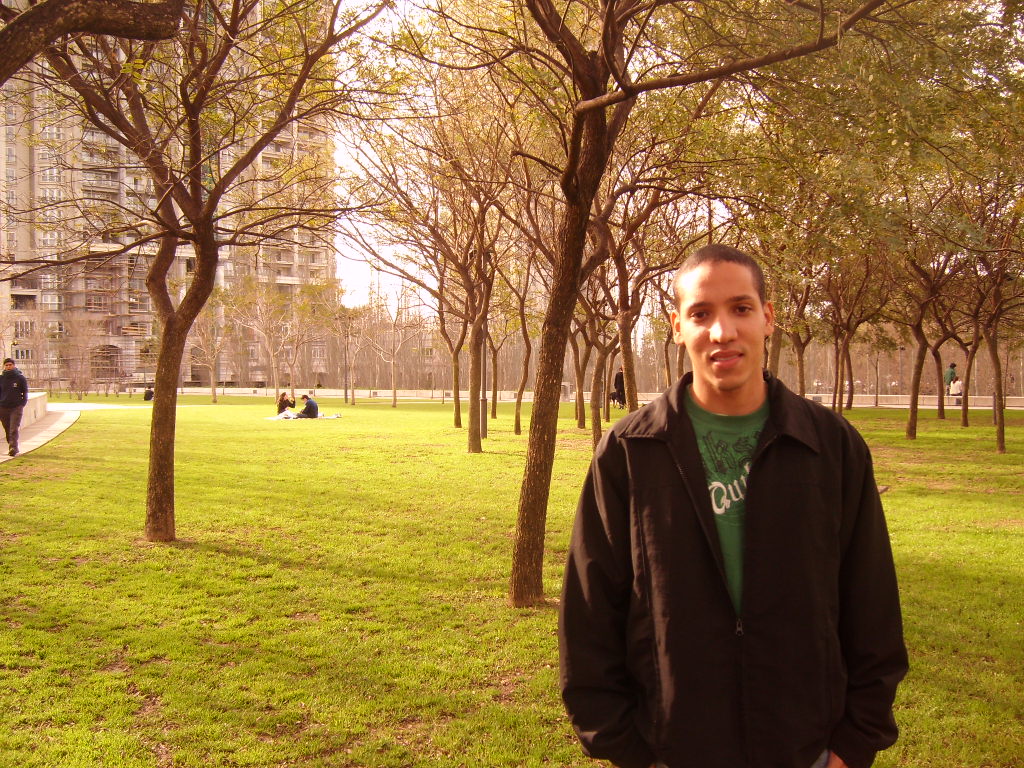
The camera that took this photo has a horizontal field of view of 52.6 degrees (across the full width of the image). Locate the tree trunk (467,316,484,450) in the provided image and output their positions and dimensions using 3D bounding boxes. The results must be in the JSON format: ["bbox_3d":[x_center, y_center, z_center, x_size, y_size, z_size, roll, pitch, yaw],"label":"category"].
[{"bbox_3d":[-0.696,0.048,19.900,0.320,2.537,0.280,0,1,0],"label":"tree trunk"}]

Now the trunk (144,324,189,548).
[{"bbox_3d":[-3.096,0.394,9.266,0.385,1.998,0.300,0,1,-18],"label":"trunk"}]

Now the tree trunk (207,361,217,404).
[{"bbox_3d":[-14.308,-0.099,49.419,0.430,2.053,0.320,0,1,-16],"label":"tree trunk"}]

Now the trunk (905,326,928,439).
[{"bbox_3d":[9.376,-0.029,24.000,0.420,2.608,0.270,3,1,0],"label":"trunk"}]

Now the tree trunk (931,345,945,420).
[{"bbox_3d":[13.661,-0.045,33.152,0.432,2.322,0.320,0,1,22],"label":"tree trunk"}]

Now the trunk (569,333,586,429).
[{"bbox_3d":[1.760,-0.100,27.599,0.453,2.560,0.310,0,1,4],"label":"trunk"}]

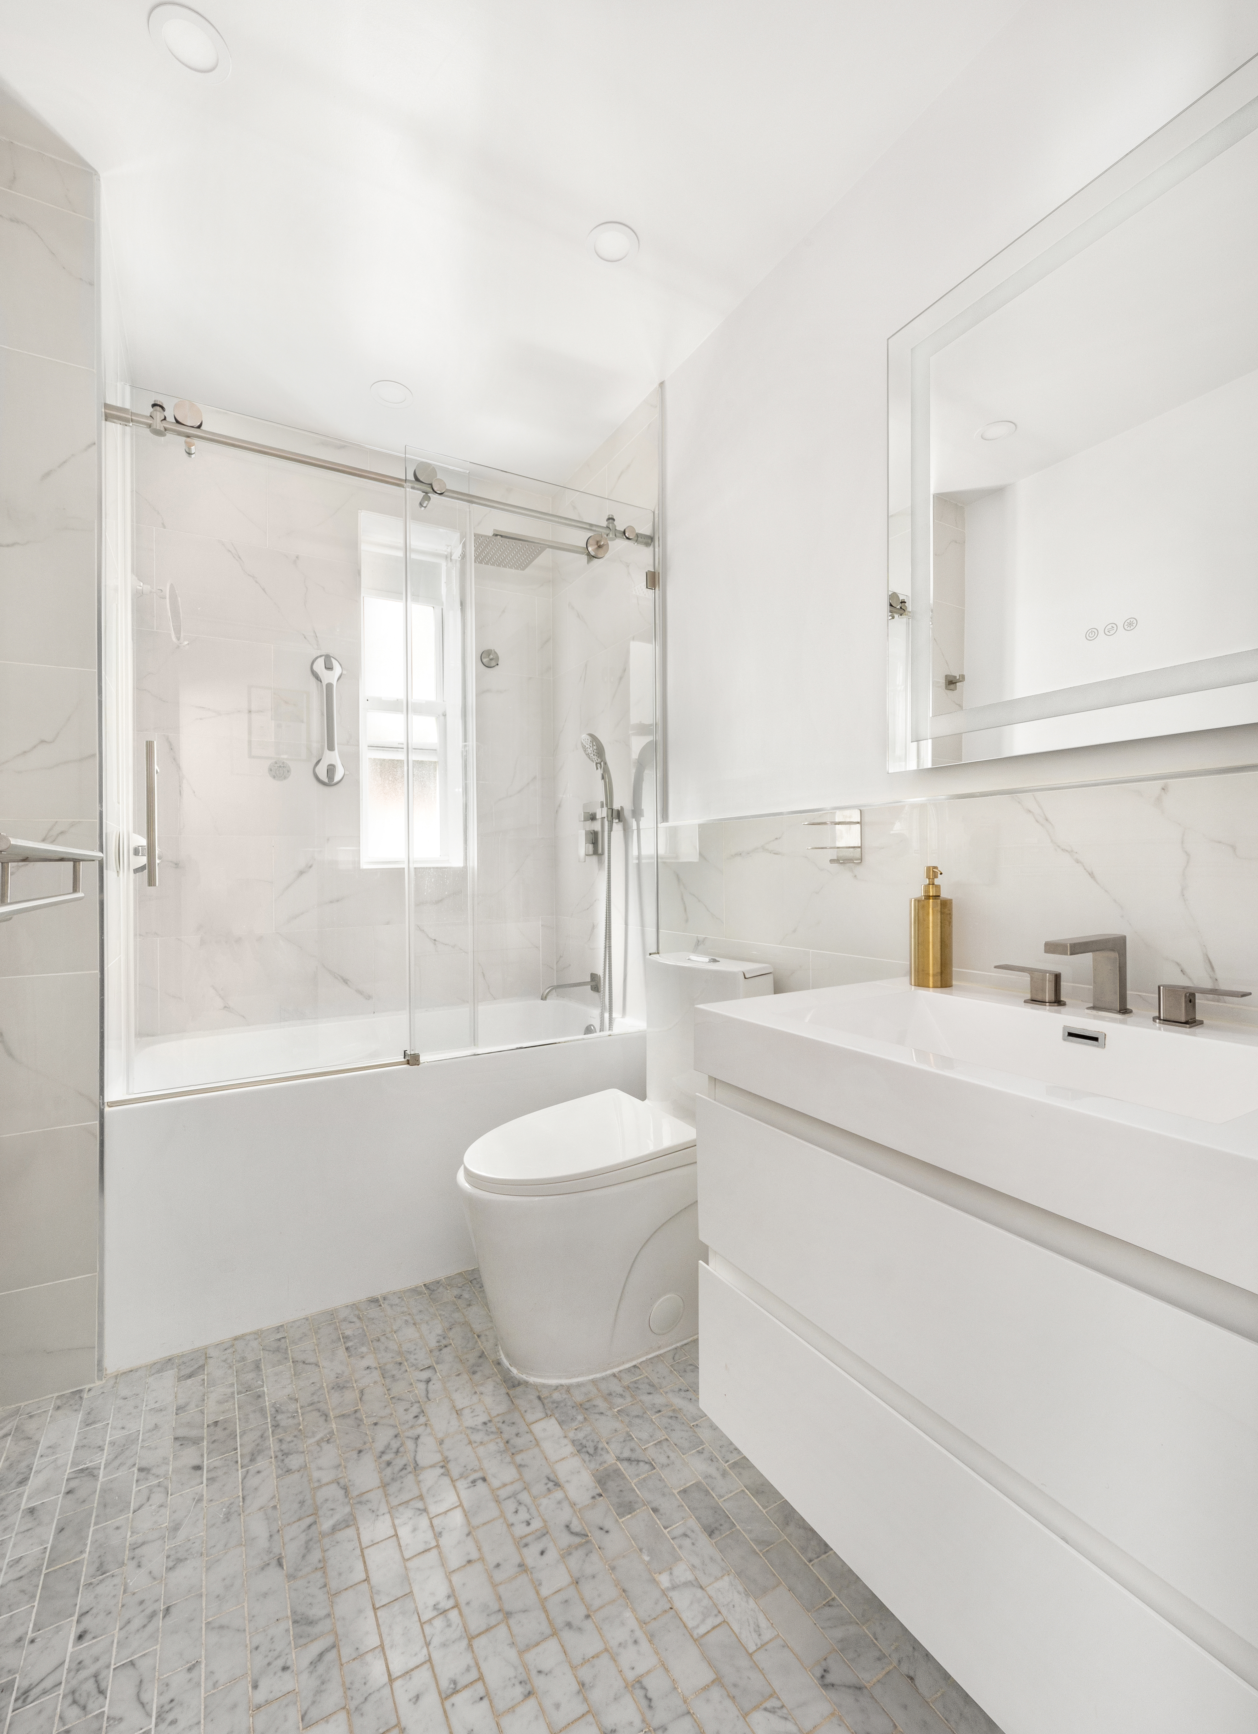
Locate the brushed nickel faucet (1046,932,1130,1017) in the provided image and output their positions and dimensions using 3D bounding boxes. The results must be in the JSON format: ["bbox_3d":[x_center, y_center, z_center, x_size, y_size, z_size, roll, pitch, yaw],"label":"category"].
[{"bbox_3d":[0.642,0.152,1.026,0.164,0.107,0.049,0,0,-30],"label":"brushed nickel faucet"}]

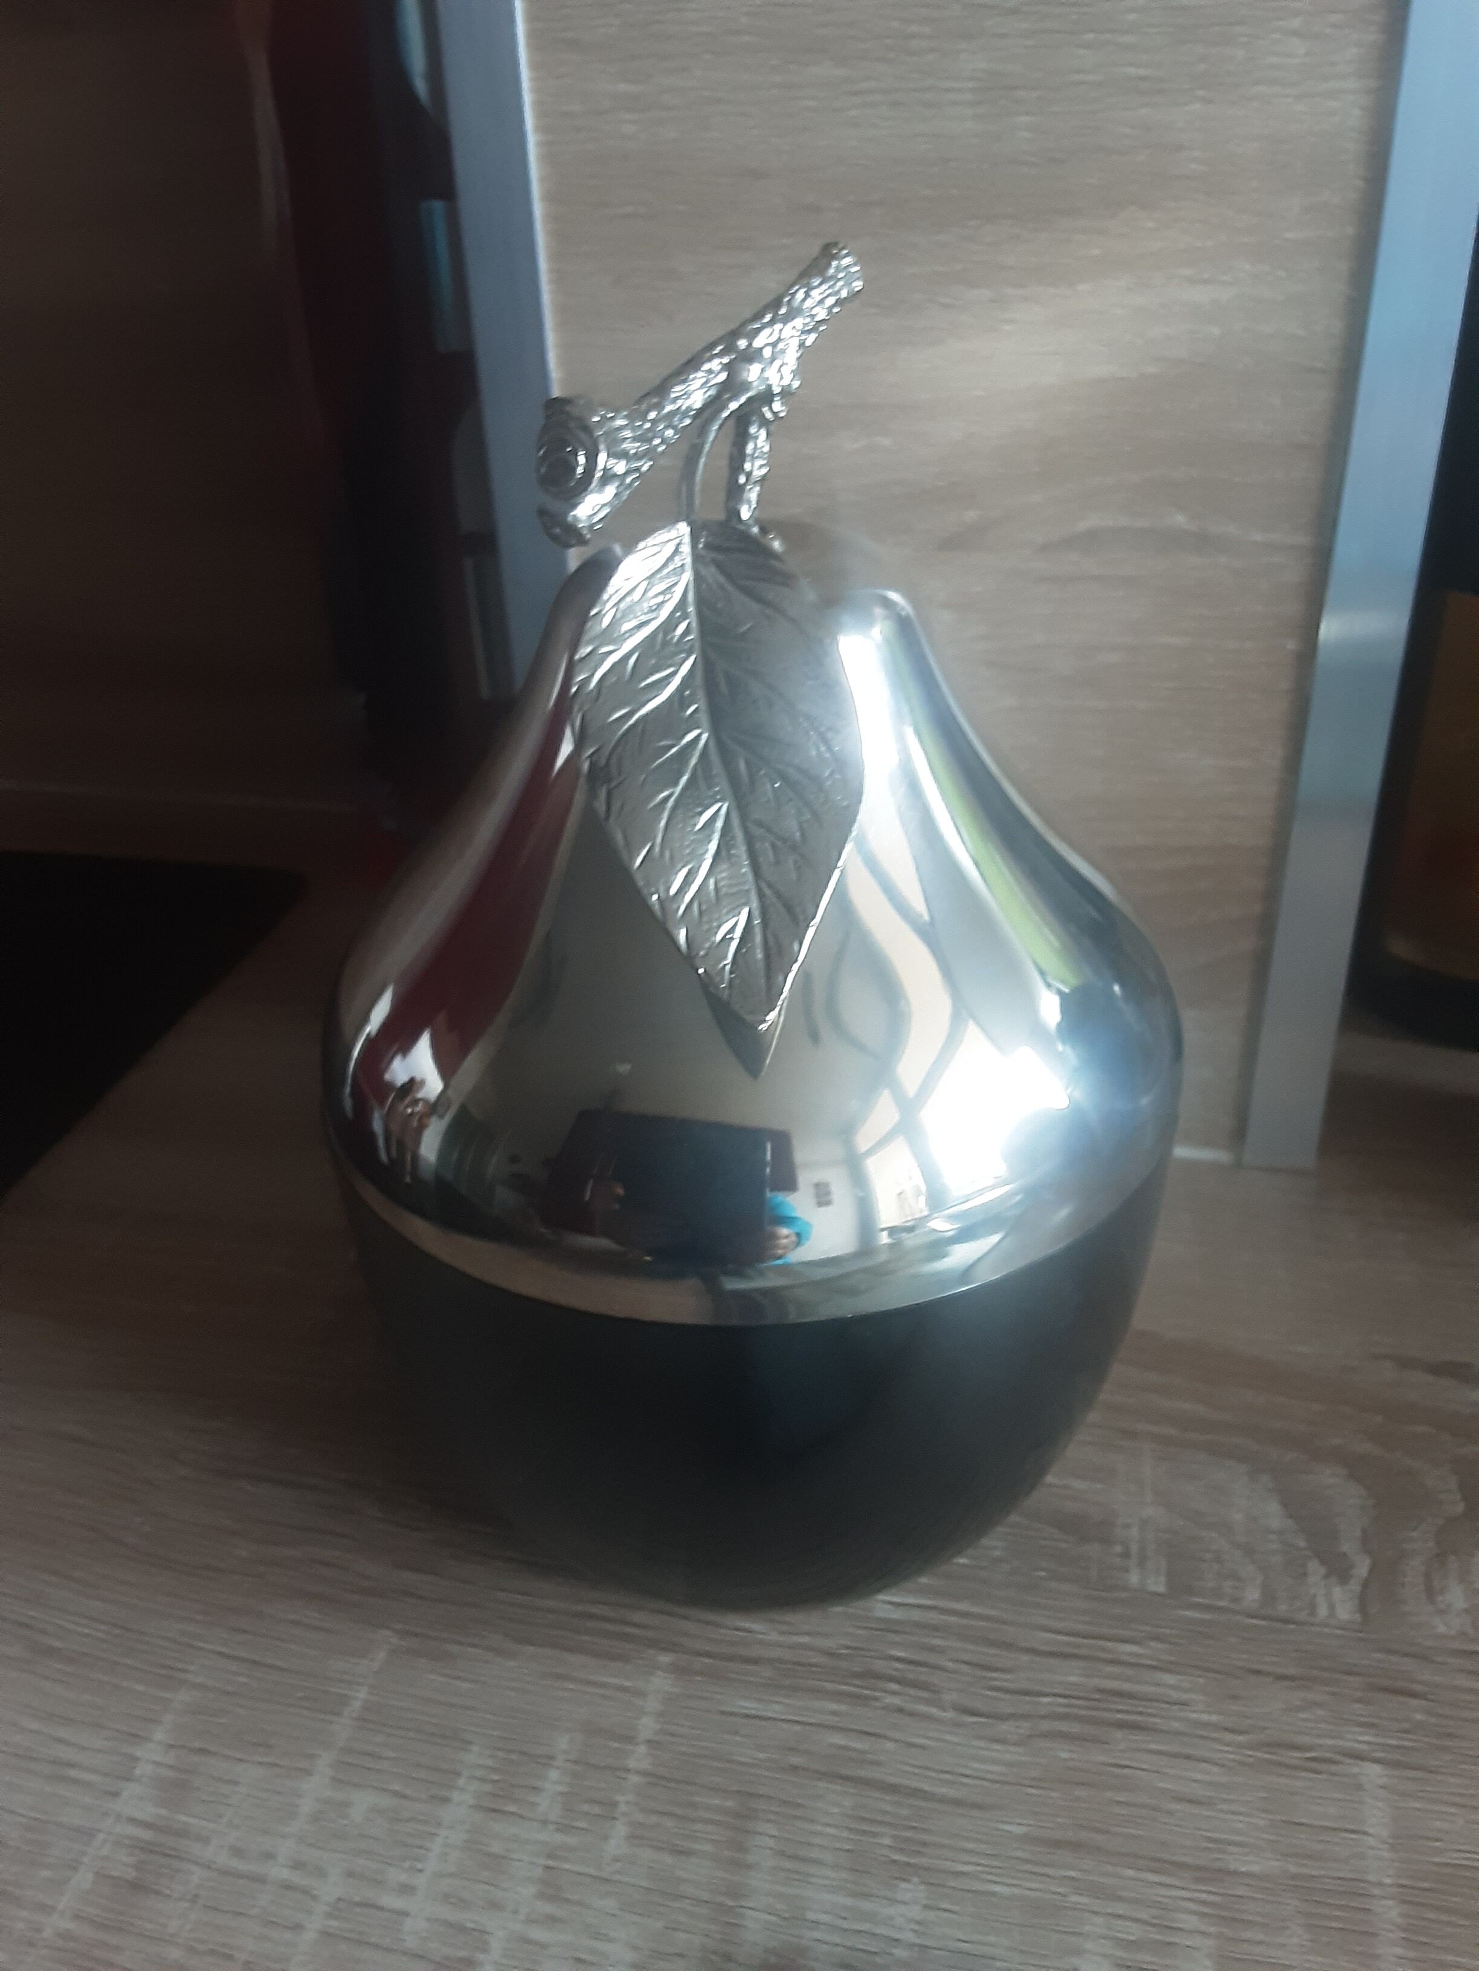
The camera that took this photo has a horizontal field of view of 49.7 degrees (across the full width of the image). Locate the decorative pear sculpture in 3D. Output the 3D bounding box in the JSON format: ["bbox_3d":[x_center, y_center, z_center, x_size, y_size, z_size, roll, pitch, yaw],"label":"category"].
[{"bbox_3d":[0.001,-0.009,0.284,0.154,0.223,0.154,0,30,5],"label":"decorative pear sculpture"}]

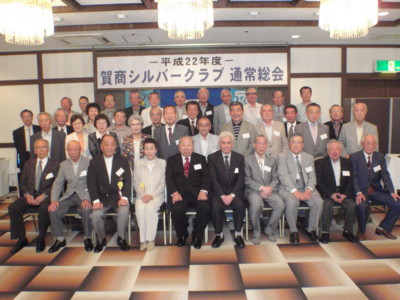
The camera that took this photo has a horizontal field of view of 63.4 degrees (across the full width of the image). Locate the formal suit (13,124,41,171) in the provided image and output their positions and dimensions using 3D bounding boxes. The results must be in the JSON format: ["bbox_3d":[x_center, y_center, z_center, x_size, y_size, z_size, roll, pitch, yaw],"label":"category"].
[{"bbox_3d":[-2.706,0.274,5.255,0.490,1.380,0.290,-3,6,-15],"label":"formal suit"}]

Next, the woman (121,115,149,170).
[{"bbox_3d":[-0.859,0.269,4.511,0.440,1.505,0.280,-2,6,-5],"label":"woman"}]

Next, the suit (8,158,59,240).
[{"bbox_3d":[-2.016,0.588,4.004,0.500,0.959,0.600,-2,6,-12],"label":"suit"}]

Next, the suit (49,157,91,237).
[{"bbox_3d":[-1.590,0.565,4.024,0.503,0.939,0.620,-2,6,-9],"label":"suit"}]

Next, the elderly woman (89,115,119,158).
[{"bbox_3d":[-1.304,0.270,4.512,0.440,1.522,0.280,-2,6,-8],"label":"elderly woman"}]

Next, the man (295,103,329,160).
[{"bbox_3d":[1.636,0.156,4.745,0.510,1.674,0.300,0,6,10],"label":"man"}]

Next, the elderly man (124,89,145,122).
[{"bbox_3d":[-1.134,-0.196,5.760,0.490,1.670,0.300,-2,6,-7],"label":"elderly man"}]

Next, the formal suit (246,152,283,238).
[{"bbox_3d":[0.818,0.552,4.153,0.472,0.958,0.620,-1,6,4],"label":"formal suit"}]

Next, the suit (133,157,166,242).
[{"bbox_3d":[-0.614,0.564,3.919,0.420,0.941,0.600,-2,6,-4],"label":"suit"}]

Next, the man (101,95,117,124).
[{"bbox_3d":[-1.412,-0.093,5.226,0.480,1.588,0.290,-2,6,-7],"label":"man"}]

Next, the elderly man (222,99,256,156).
[{"bbox_3d":[0.542,0.173,4.643,0.520,1.700,0.300,-1,6,3],"label":"elderly man"}]

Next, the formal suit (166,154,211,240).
[{"bbox_3d":[-0.142,0.553,4.037,0.505,1.015,0.620,-1,6,-1],"label":"formal suit"}]

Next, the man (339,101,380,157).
[{"bbox_3d":[2.233,0.167,4.584,0.520,1.664,0.310,0,6,14],"label":"man"}]

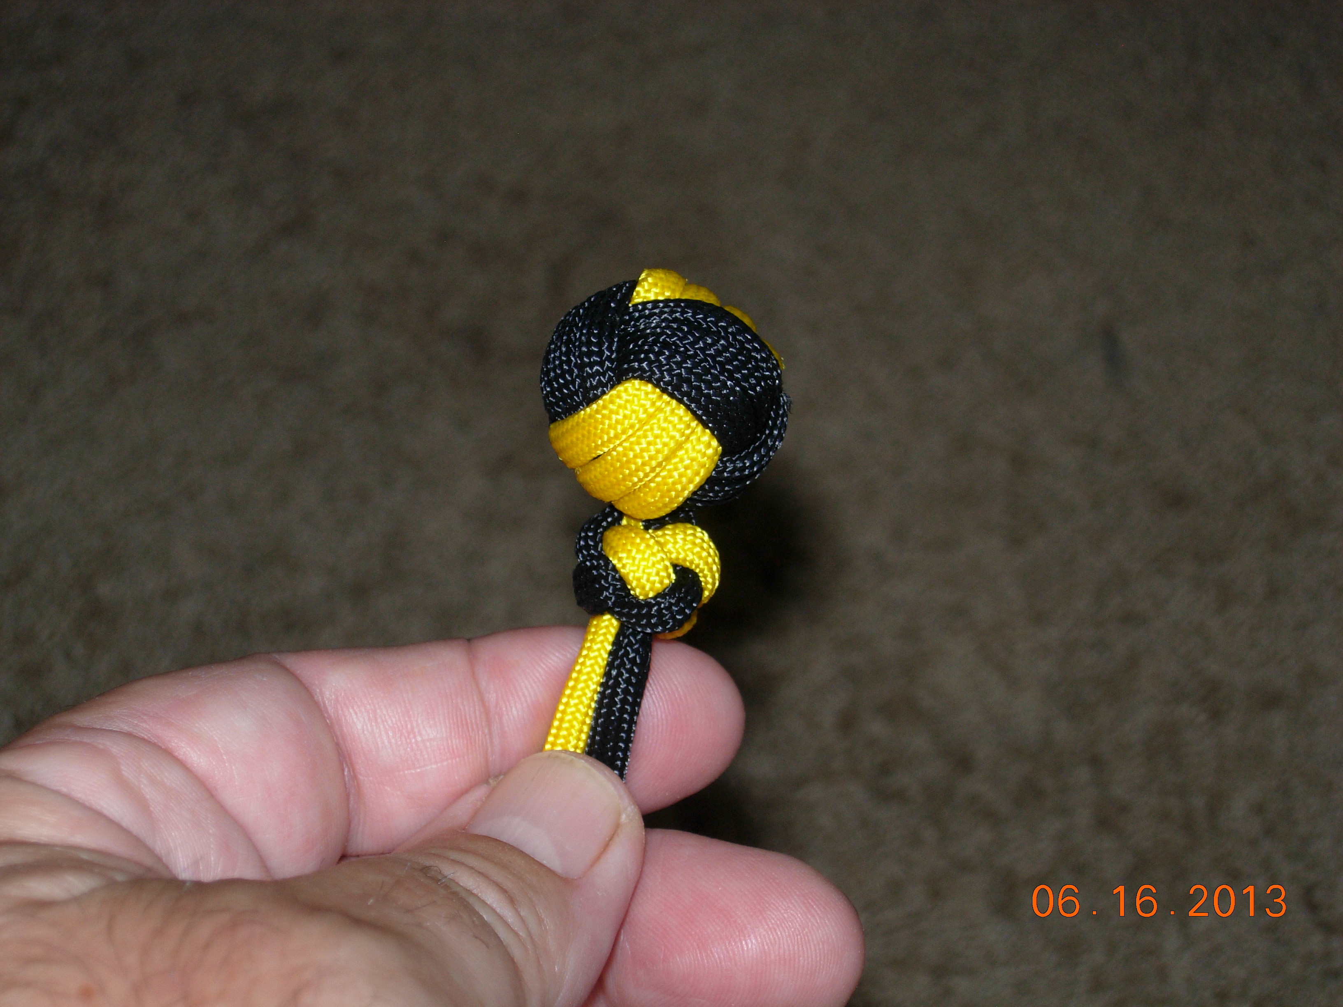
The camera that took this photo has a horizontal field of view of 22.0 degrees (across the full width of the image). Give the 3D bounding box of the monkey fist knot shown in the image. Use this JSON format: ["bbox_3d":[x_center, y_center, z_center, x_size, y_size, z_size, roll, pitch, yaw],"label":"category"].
[{"bbox_3d":[-0.001,-0.005,0.357,0.025,0.025,0.037,5,99,0],"label":"monkey fist knot"}]

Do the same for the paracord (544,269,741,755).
[{"bbox_3d":[-0.003,0.002,0.357,0.023,0.024,0.053,8,97,0],"label":"paracord"}]

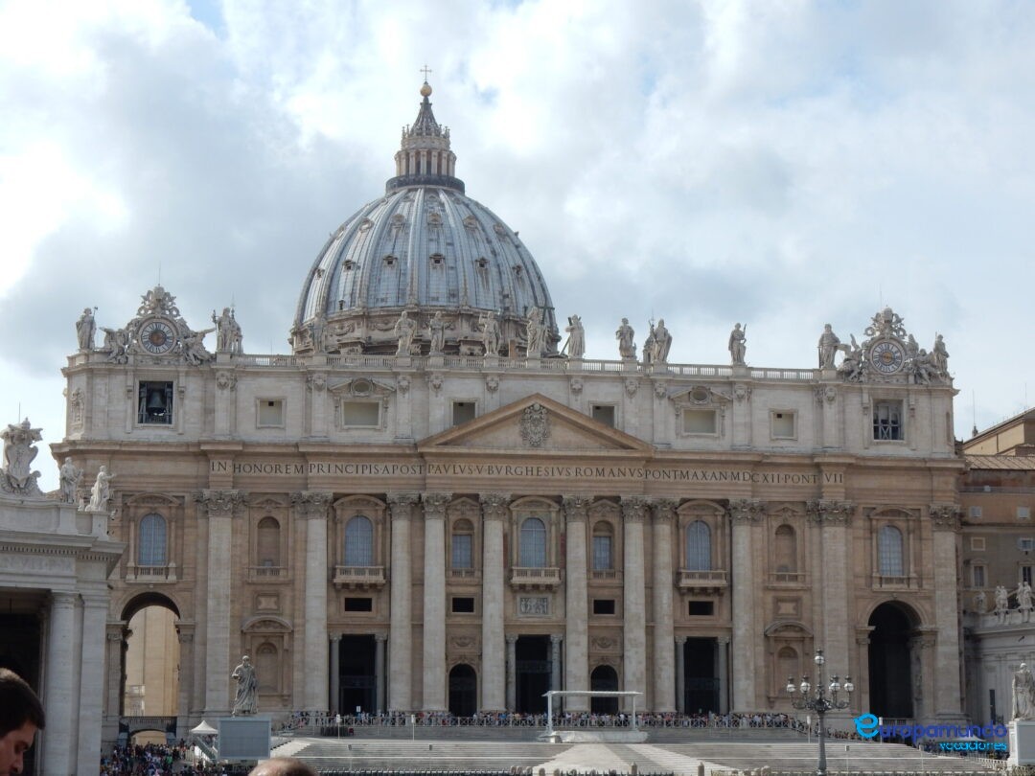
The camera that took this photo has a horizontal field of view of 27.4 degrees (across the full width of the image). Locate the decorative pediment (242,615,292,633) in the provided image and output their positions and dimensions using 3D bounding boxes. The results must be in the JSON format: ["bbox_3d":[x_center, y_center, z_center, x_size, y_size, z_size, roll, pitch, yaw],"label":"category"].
[{"bbox_3d":[-30.700,28.940,260.040,6.070,2.100,1.000,1,-10,-9],"label":"decorative pediment"}]

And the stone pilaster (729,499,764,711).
[{"bbox_3d":[29.150,27.900,270.480,4.190,27.760,3.000,1,-10,-8],"label":"stone pilaster"}]

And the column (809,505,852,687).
[{"bbox_3d":[39.920,28.180,270.820,6.070,27.550,2.000,1,-10,-9],"label":"column"}]

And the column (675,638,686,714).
[{"bbox_3d":[20.730,36.580,269.310,1.400,10.010,1.400,1,-10,-8],"label":"column"}]

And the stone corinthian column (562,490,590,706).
[{"bbox_3d":[7.529,27.147,265.831,3.400,27.400,3.100,1,-10,-8],"label":"stone corinthian column"}]

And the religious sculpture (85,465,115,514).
[{"bbox_3d":[-28.866,7.001,147.000,1.600,3.204,1.500,9,-13,-42],"label":"religious sculpture"}]

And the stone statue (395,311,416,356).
[{"bbox_3d":[-14.330,-6.900,270.190,2.850,5.960,1.900,1,-10,-8],"label":"stone statue"}]

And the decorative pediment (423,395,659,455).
[{"bbox_3d":[2.287,4.627,273.901,30.300,7.600,3.000,1,-10,-9],"label":"decorative pediment"}]

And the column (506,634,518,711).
[{"bbox_3d":[-0.628,35.964,267.344,1.300,9.695,1.300,1,-10,-8],"label":"column"}]

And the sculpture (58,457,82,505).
[{"bbox_3d":[-29.904,6.186,142.000,1.400,3.121,1.050,5,-11,-28],"label":"sculpture"}]

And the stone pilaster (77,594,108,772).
[{"bbox_3d":[-29.431,20.505,147.000,1.600,12.286,1.200,6,-11,-30],"label":"stone pilaster"}]

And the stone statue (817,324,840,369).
[{"bbox_3d":[40.780,-5.470,278.400,2.840,5.890,1.800,1,-10,-8],"label":"stone statue"}]

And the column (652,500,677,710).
[{"bbox_3d":[19.051,28.179,274.935,3.200,27.840,3.100,1,-10,-9],"label":"column"}]

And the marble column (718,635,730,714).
[{"bbox_3d":[26.920,37.397,276.723,1.500,10.405,1.450,1,-10,-9],"label":"marble column"}]

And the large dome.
[{"bbox_3d":[-17.903,-30.148,414.880,51.886,61.397,51.886,1,-10,-8],"label":"large dome"}]

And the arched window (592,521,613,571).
[{"bbox_3d":[10.870,20.100,269.020,2.720,6.330,0.700,1,-10,-9],"label":"arched window"}]

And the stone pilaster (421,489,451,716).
[{"bbox_3d":[-10.000,26.570,262.210,3.570,27.620,3.000,1,-10,-9],"label":"stone pilaster"}]

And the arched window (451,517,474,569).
[{"bbox_3d":[-6.910,19.540,266.360,2.910,6.510,0.700,1,-10,-9],"label":"arched window"}]

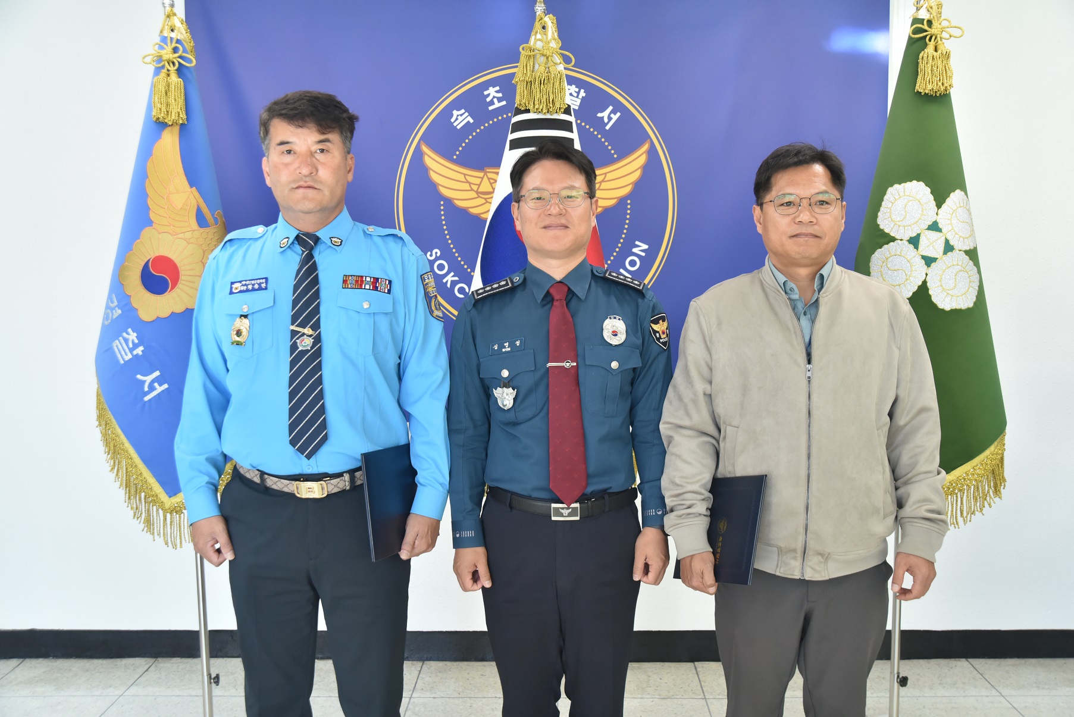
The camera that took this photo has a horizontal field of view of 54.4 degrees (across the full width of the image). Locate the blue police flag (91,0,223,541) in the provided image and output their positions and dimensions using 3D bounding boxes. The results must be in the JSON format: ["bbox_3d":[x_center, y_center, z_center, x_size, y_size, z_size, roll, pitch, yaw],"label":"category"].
[{"bbox_3d":[-1.056,-0.222,3.034,0.460,1.557,0.320,-1,7,-4],"label":"blue police flag"}]

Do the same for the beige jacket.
[{"bbox_3d":[0.579,0.118,2.263,0.620,0.655,0.320,1,7,10],"label":"beige jacket"}]

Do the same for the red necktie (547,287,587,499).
[{"bbox_3d":[0.056,0.074,2.243,0.083,0.478,0.060,-3,2,-1],"label":"red necktie"}]

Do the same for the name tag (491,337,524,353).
[{"bbox_3d":[-0.063,-0.028,2.231,0.072,0.024,0.005,-7,-7,15],"label":"name tag"}]

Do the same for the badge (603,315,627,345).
[{"bbox_3d":[0.164,-0.059,2.212,0.051,0.062,0.010,1,-6,-18],"label":"badge"}]

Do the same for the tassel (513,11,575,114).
[{"bbox_3d":[0.020,-0.826,2.915,0.172,0.290,0.120,0,6,0],"label":"tassel"}]

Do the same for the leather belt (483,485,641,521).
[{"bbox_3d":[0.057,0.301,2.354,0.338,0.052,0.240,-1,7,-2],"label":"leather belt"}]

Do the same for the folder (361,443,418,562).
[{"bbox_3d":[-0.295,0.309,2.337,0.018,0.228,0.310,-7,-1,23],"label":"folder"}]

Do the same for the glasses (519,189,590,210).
[{"bbox_3d":[0.039,-0.340,2.249,0.144,0.045,0.142,-3,6,1],"label":"glasses"}]

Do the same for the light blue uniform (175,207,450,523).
[{"bbox_3d":[-0.486,0.021,2.262,0.595,0.689,0.310,-1,7,-8],"label":"light blue uniform"}]

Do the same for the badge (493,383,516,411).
[{"bbox_3d":[-0.069,0.081,2.213,0.051,0.055,0.011,-2,3,16],"label":"badge"}]

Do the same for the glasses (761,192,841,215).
[{"bbox_3d":[0.556,-0.323,2.199,0.143,0.045,0.142,1,7,7],"label":"glasses"}]

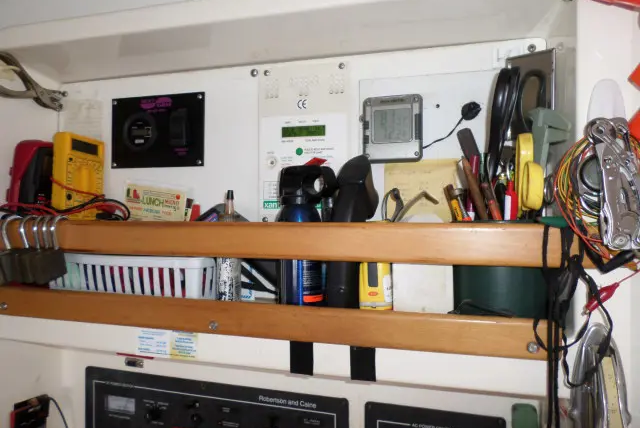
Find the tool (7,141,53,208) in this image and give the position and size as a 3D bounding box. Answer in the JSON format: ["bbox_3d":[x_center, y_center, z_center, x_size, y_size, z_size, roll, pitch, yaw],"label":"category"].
[{"bbox_3d":[-0.407,-0.040,0.685,0.045,0.118,0.078,0,-1,17],"label":"tool"}]

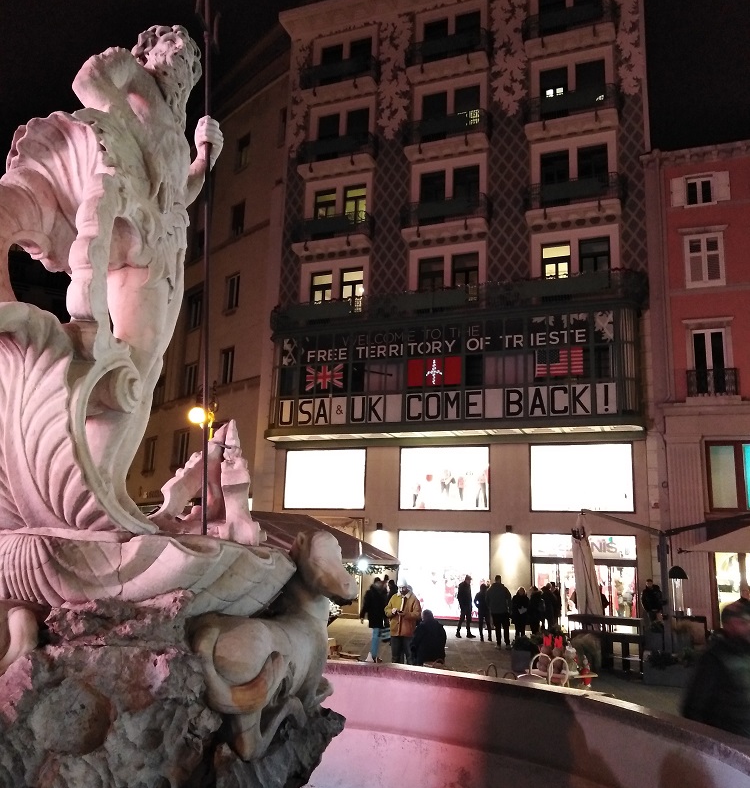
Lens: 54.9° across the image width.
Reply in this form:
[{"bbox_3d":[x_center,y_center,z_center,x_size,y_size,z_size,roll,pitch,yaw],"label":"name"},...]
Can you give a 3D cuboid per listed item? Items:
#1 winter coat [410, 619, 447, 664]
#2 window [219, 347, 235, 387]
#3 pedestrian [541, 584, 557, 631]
[{"bbox_3d":[1.028,4.756,13.878,0.620,0.842,0.480,5,-12,-15],"label":"winter coat"},{"bbox_3d":[-6.271,-1.186,30.600,0.220,1.600,1.020,13,-16,-42],"label":"window"},{"bbox_3d":[5.299,6.592,22.115,0.500,1.650,0.380,-6,-15,34],"label":"pedestrian"}]

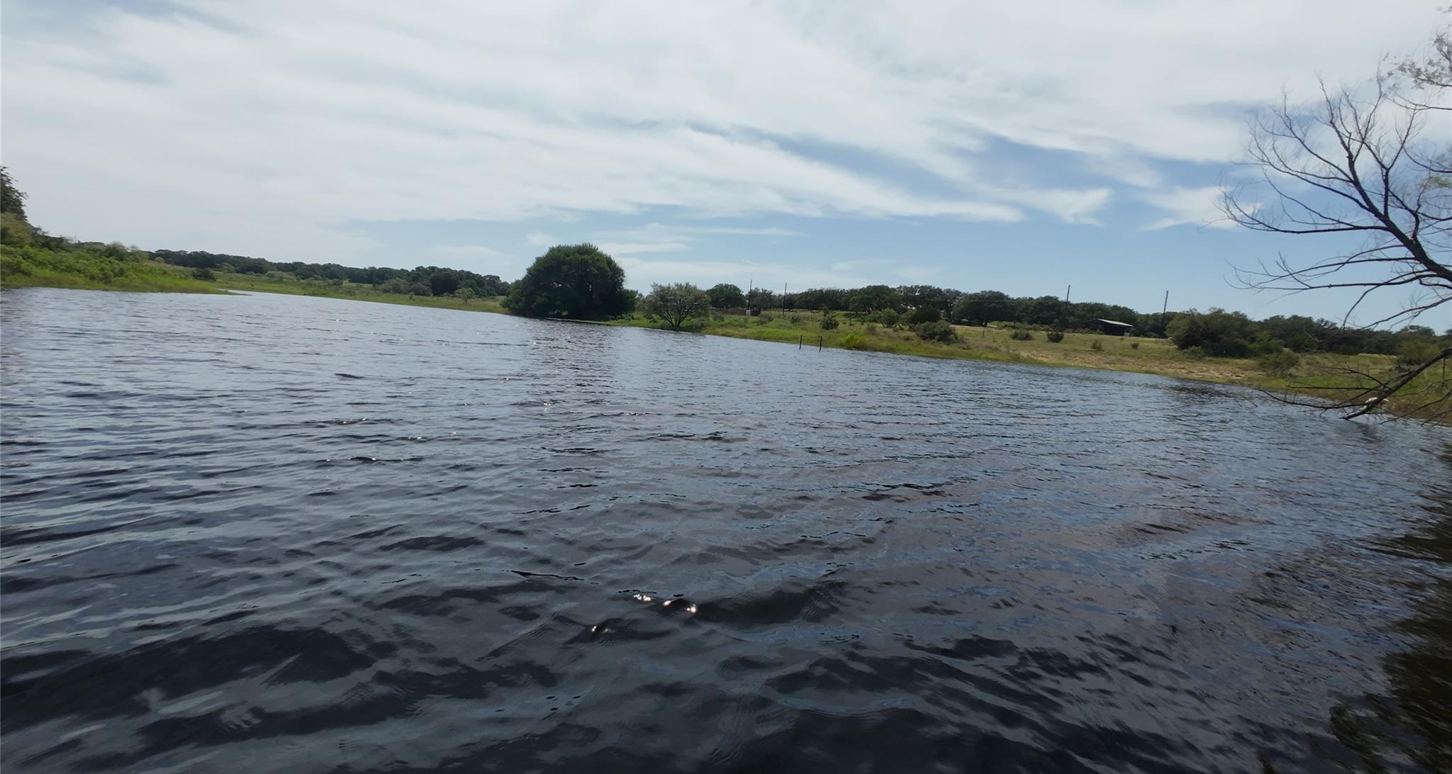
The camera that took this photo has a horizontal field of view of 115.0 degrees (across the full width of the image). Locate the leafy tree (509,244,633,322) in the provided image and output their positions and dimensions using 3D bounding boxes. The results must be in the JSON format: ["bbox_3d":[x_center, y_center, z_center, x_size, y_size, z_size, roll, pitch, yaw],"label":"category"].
[{"bbox_3d":[-17.694,-11.957,52.926,14.000,8.730,13.000,1,9,-19],"label":"leafy tree"}]

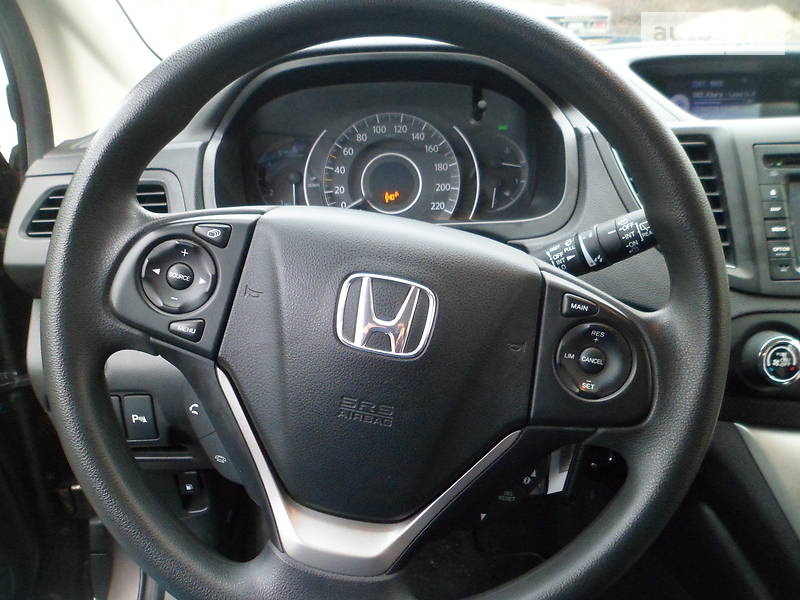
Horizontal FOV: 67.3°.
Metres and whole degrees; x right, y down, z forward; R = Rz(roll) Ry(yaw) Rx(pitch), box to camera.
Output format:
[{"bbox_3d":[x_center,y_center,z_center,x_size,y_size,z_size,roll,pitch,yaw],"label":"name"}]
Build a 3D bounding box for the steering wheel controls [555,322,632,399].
[{"bbox_3d":[0.110,0.034,0.339,0.045,0.044,0.012,11,-11,1],"label":"steering wheel controls"}]

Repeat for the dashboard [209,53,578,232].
[{"bbox_3d":[-0.007,-0.148,0.580,0.339,0.168,0.090,-2,0,-1],"label":"dashboard"}]

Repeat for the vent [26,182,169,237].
[{"bbox_3d":[-0.277,-0.083,0.550,0.130,0.050,0.030,-2,0,-2],"label":"vent"}]

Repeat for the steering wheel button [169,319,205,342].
[{"bbox_3d":[-0.120,0.017,0.338,0.021,0.014,0.006,11,-11,1],"label":"steering wheel button"}]

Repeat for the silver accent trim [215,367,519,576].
[{"bbox_3d":[-0.026,0.099,0.324,0.166,0.096,0.030,11,-11,1],"label":"silver accent trim"}]

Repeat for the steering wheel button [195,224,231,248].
[{"bbox_3d":[-0.108,-0.036,0.348,0.022,0.014,0.006,11,-11,1],"label":"steering wheel button"}]

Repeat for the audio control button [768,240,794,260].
[{"bbox_3d":[0.308,-0.040,0.485,0.021,0.017,0.006,-2,-9,-1],"label":"audio control button"}]

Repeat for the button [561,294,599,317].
[{"bbox_3d":[0.103,0.003,0.345,0.022,0.013,0.006,11,-11,1],"label":"button"}]

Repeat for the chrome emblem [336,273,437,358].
[{"bbox_3d":[-0.007,0.008,0.333,0.053,0.043,0.005,11,-11,1],"label":"chrome emblem"}]

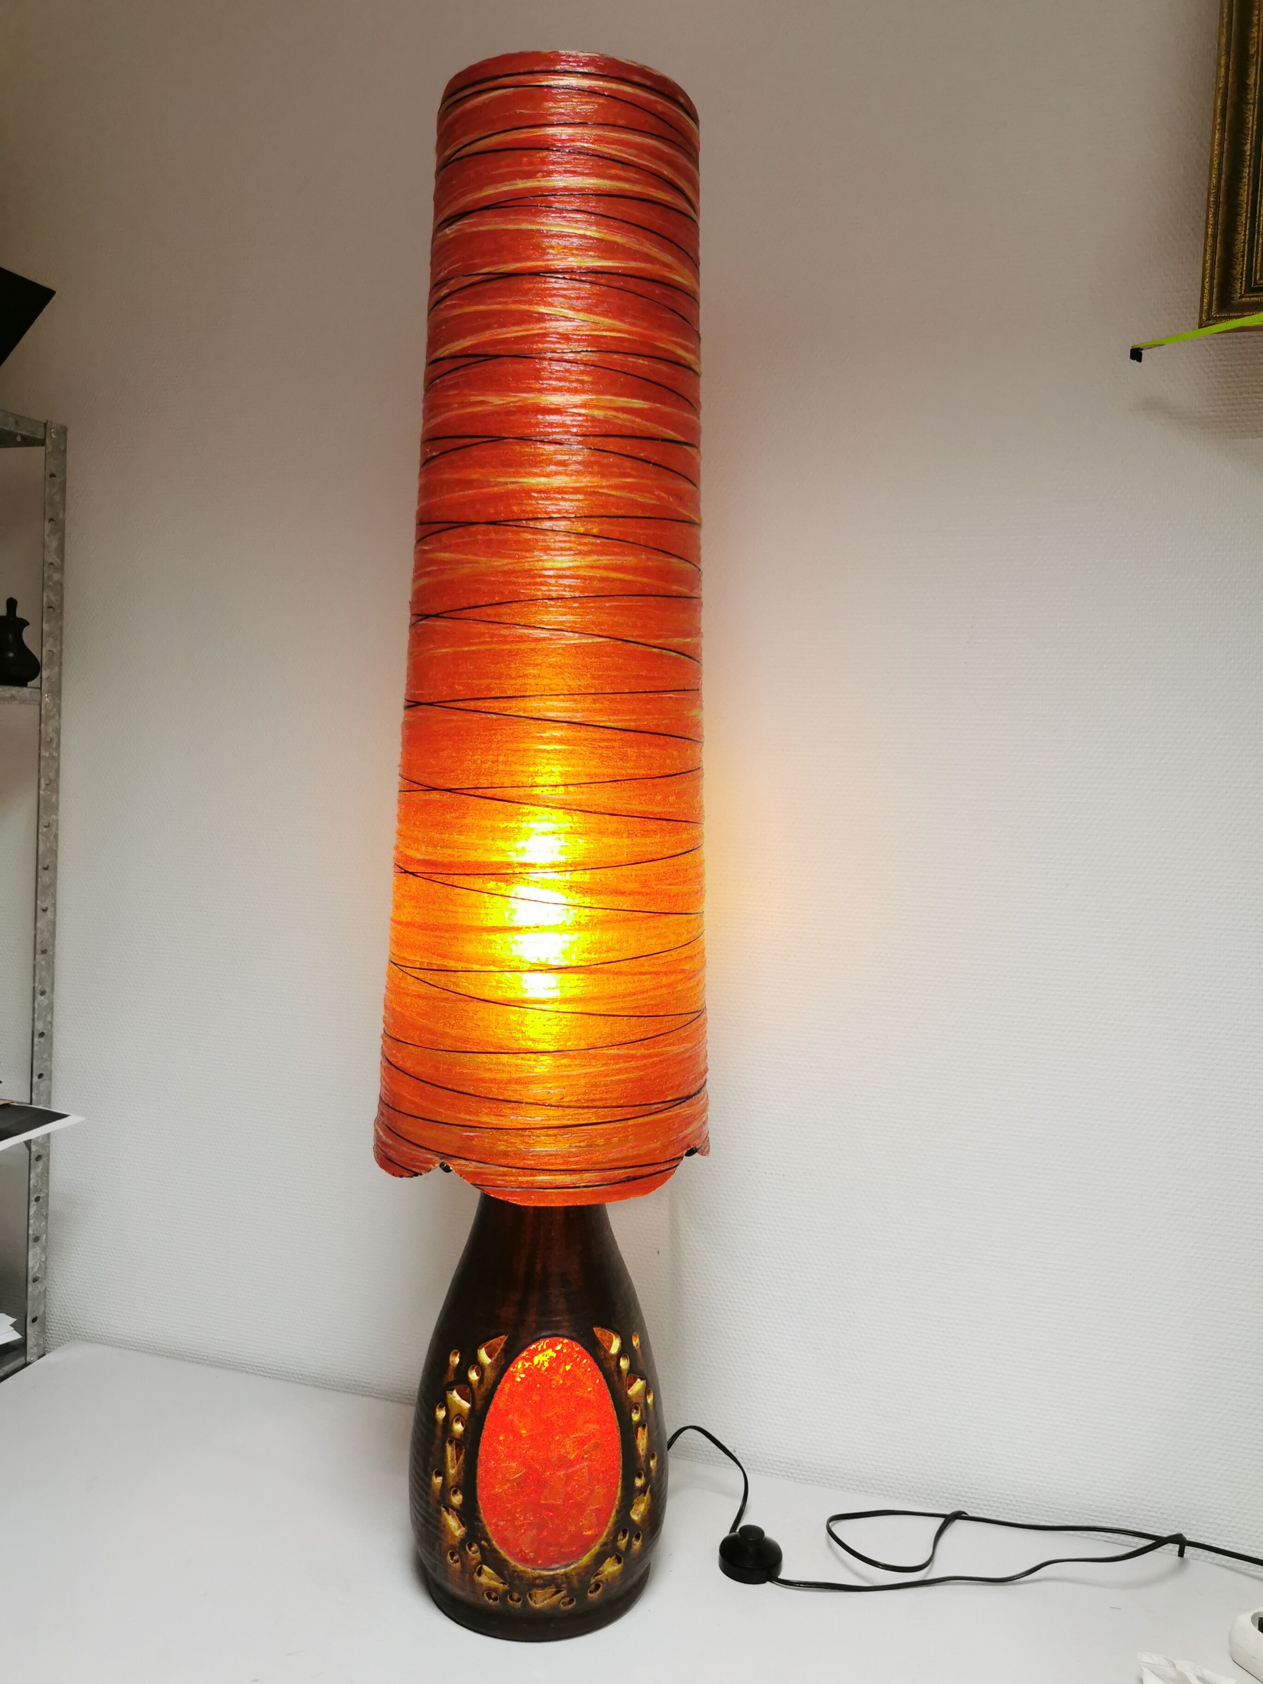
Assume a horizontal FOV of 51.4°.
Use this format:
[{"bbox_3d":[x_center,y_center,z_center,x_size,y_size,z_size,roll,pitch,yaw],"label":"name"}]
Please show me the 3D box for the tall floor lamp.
[{"bbox_3d":[-0.071,0.028,1.173,0.301,1.295,0.301,1,5,-8],"label":"tall floor lamp"}]

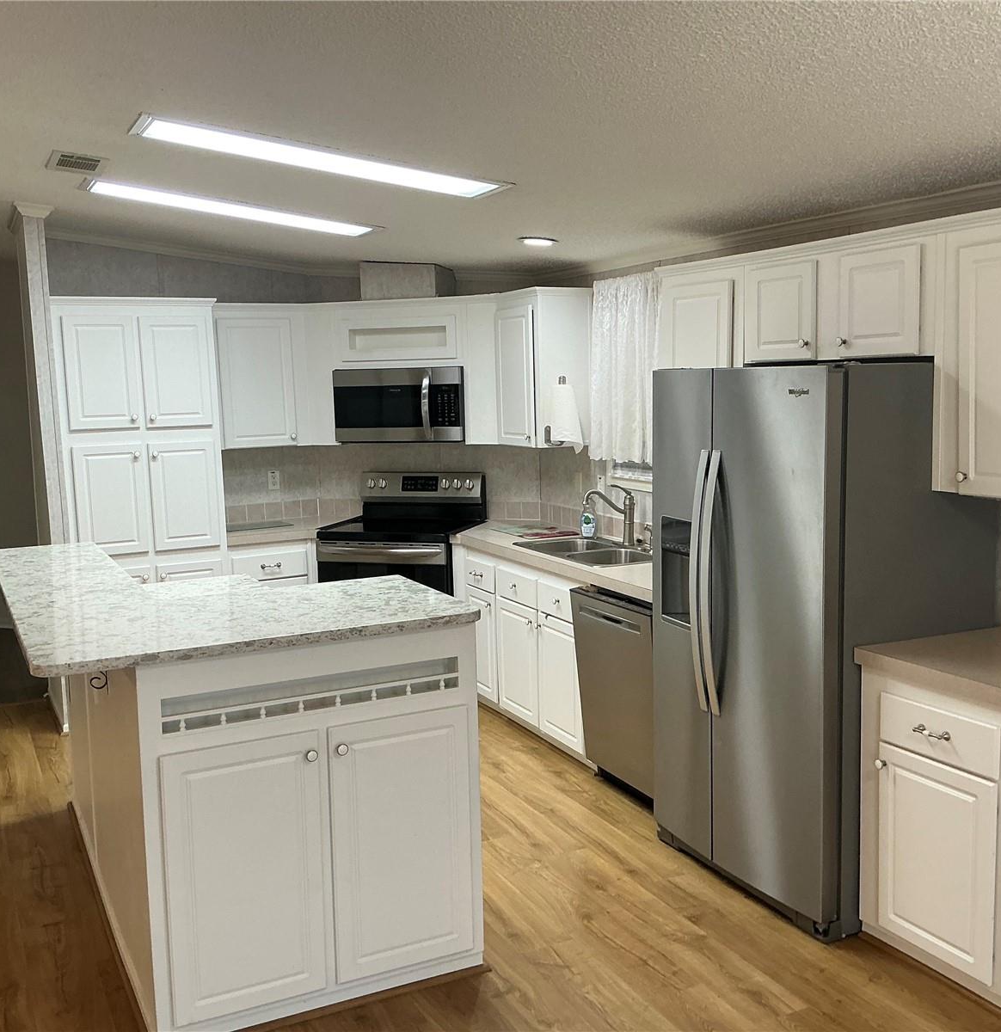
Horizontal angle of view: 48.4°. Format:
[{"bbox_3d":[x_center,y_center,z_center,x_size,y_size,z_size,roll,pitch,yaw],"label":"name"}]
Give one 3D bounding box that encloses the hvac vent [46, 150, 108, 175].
[{"bbox_3d":[-1.670,-1.389,4.401,0.210,0.030,0.355,3,4,-26],"label":"hvac vent"}]

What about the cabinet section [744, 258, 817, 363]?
[{"bbox_3d":[1.135,-0.738,4.061,0.320,0.344,0.387,-5,8,-26],"label":"cabinet section"}]

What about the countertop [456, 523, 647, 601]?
[{"bbox_3d":[0.409,0.185,5.379,0.648,0.050,2.400,-5,8,-27],"label":"countertop"}]

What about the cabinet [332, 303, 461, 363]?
[{"bbox_3d":[-0.514,-1.026,6.271,0.770,0.326,0.330,1,7,19],"label":"cabinet"}]

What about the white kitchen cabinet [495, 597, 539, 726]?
[{"bbox_3d":[0.345,0.686,5.622,0.580,0.585,0.440,-5,7,-25],"label":"white kitchen cabinet"}]

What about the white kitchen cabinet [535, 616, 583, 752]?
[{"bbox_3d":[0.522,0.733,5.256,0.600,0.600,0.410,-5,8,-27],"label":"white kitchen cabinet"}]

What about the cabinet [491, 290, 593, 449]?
[{"bbox_3d":[0.208,-0.785,5.966,0.335,0.820,0.520,-5,8,-27],"label":"cabinet"}]

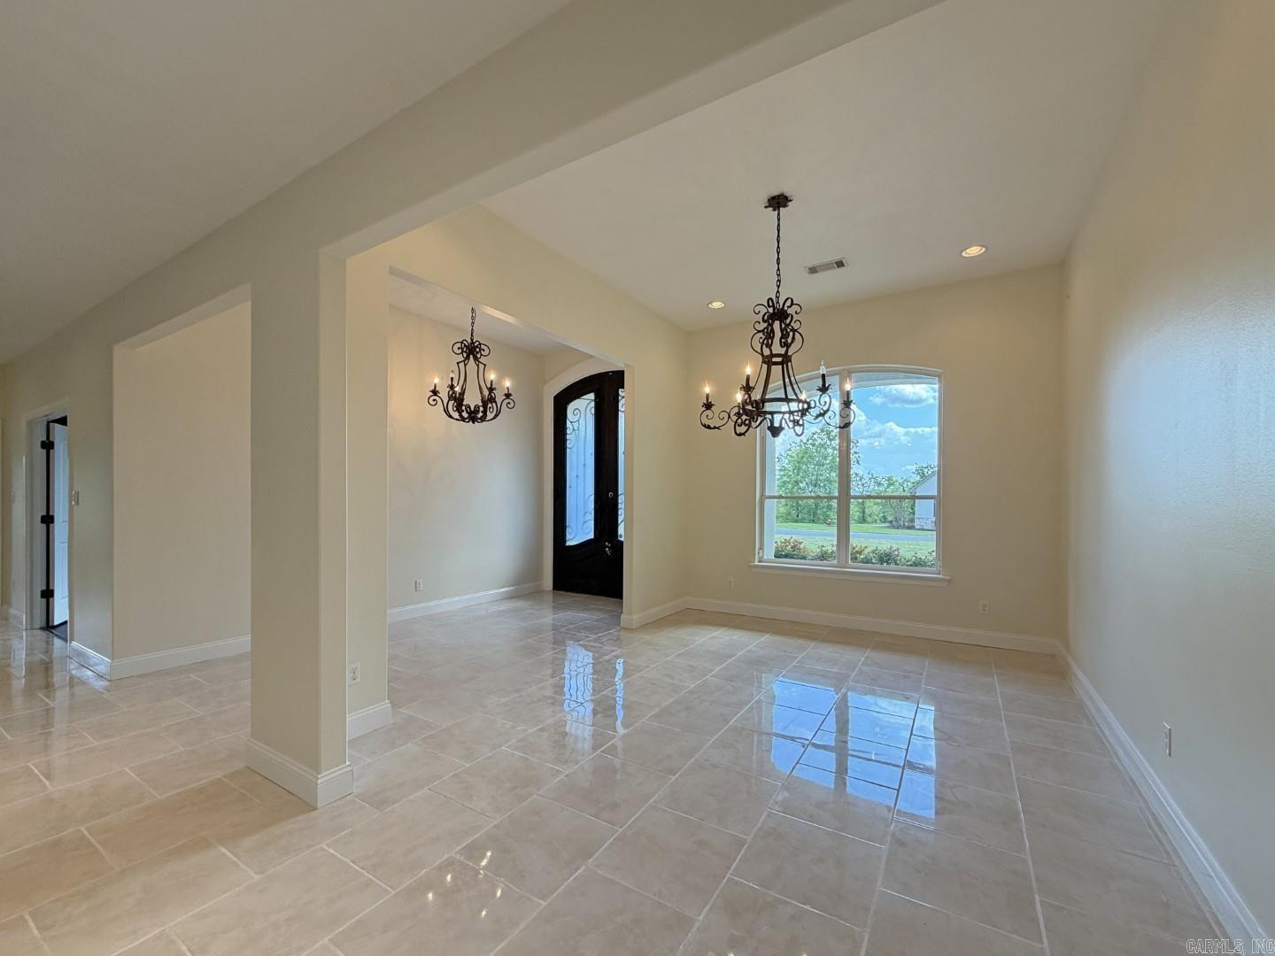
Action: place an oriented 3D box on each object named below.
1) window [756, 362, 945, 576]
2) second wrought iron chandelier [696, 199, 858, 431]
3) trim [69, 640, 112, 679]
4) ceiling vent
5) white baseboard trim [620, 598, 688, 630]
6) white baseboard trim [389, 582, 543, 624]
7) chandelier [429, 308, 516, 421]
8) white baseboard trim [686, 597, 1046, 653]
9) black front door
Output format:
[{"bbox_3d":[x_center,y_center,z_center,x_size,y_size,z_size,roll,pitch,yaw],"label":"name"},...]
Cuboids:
[{"bbox_3d":[2.032,-0.084,5.141,1.714,1.972,0.100,-2,-3,32],"label":"window"},{"bbox_3d":[0.912,-1.044,3.376,0.965,1.562,0.965,-2,-3,32],"label":"second wrought iron chandelier"},{"bbox_3d":[-4.115,1.361,3.882,1.047,0.131,0.022,-2,-3,32],"label":"trim"},{"bbox_3d":[1.588,-1.788,4.356,0.330,0.019,0.170,-2,-3,32],"label":"ceiling vent"},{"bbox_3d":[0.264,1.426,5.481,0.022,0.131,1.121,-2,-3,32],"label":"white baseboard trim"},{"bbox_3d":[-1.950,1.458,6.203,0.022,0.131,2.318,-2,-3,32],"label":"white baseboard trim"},{"bbox_3d":[-1.576,-1.154,4.904,0.781,1.285,0.781,-2,-3,32],"label":"chandelier"},{"bbox_3d":[1.983,1.408,5.059,3.339,0.131,0.022,-2,-3,32],"label":"white baseboard trim"},{"bbox_3d":[-0.406,0.075,6.806,1.787,2.943,0.065,-2,-3,32],"label":"black front door"}]

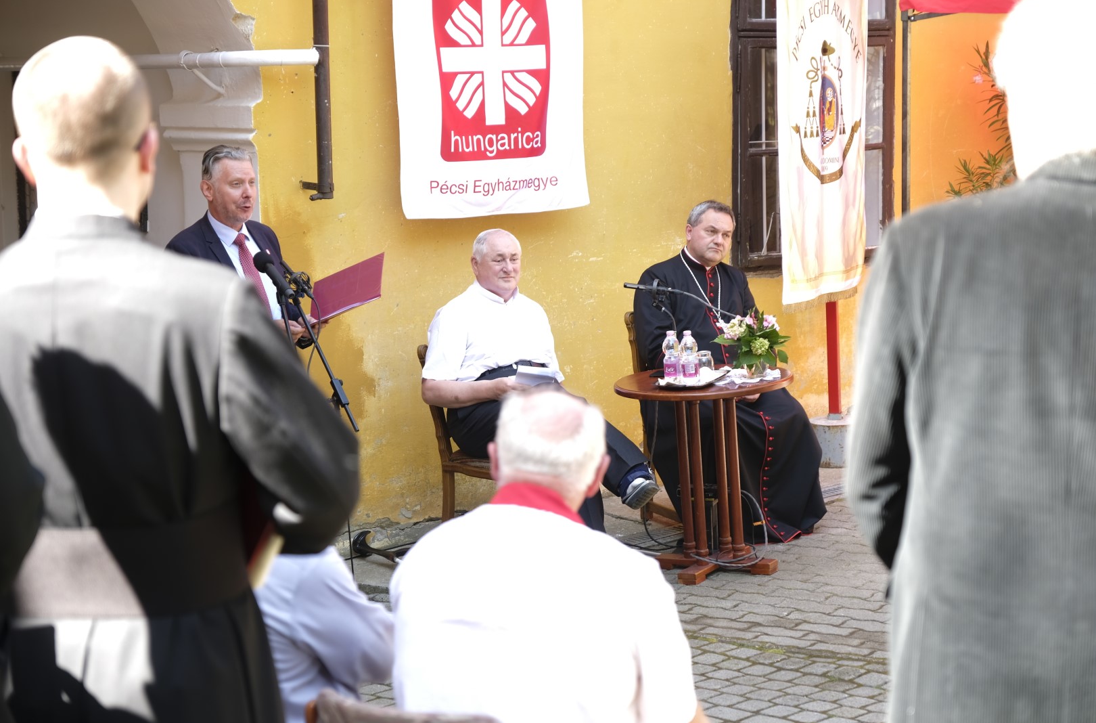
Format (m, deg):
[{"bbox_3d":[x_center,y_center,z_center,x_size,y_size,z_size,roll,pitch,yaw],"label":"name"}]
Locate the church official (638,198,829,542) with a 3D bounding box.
[{"bbox_3d":[0.709,0.029,10.358,0.640,1.320,0.880,-9,11,-38],"label":"church official"}]

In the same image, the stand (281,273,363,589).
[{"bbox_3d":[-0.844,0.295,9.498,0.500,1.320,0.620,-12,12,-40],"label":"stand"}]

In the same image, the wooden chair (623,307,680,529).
[{"bbox_3d":[0.689,0.218,10.574,0.500,0.930,0.560,-8,11,-32],"label":"wooden chair"}]

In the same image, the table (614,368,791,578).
[{"bbox_3d":[0.625,0.438,9.727,0.695,0.740,0.695,-4,9,1],"label":"table"}]

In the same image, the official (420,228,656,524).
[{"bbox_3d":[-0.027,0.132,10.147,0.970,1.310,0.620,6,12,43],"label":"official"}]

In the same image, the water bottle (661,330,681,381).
[{"bbox_3d":[0.469,-0.029,9.711,0.068,0.192,0.068,-4,9,0],"label":"water bottle"}]

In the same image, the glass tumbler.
[{"bbox_3d":[0.614,-0.001,9.857,0.072,0.085,0.072,-4,9,1],"label":"glass tumbler"}]

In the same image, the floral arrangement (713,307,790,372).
[{"bbox_3d":[0.781,-0.077,9.704,0.295,0.262,0.270,-4,9,0],"label":"floral arrangement"}]

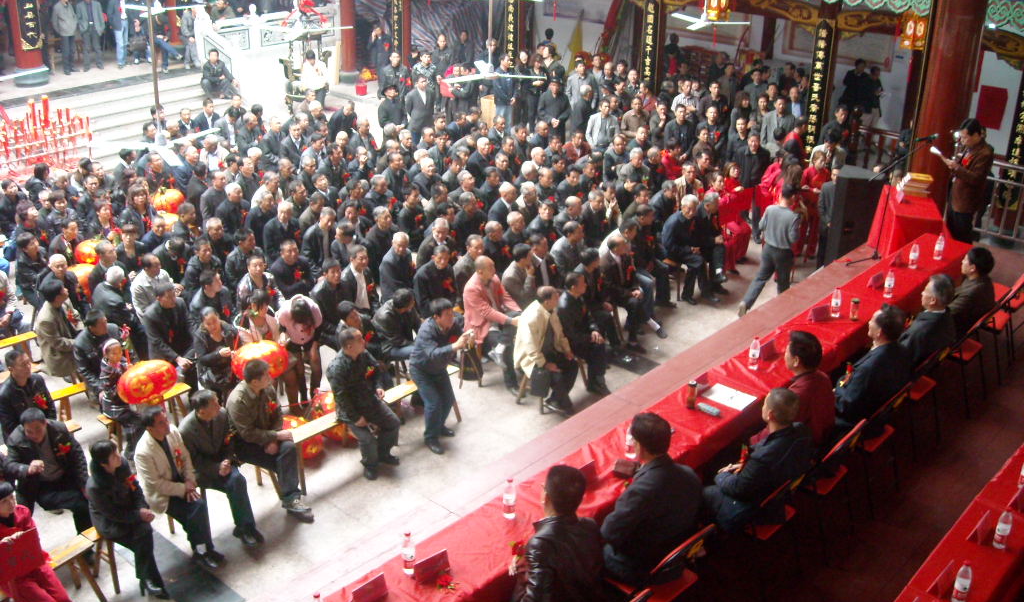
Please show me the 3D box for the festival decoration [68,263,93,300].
[{"bbox_3d":[-4.388,-0.169,10.628,0.500,0.380,0.500,21,30,37],"label":"festival decoration"}]

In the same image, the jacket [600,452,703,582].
[{"bbox_3d":[0.698,1.079,5.183,0.520,0.620,0.420,-19,30,-40],"label":"jacket"}]

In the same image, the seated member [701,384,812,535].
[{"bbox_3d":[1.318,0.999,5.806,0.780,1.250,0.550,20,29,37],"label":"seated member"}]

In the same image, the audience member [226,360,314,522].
[{"bbox_3d":[-1.853,1.086,8.202,0.760,1.300,0.520,10,25,18],"label":"audience member"}]

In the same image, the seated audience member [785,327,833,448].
[{"bbox_3d":[1.709,0.779,6.254,0.800,1.290,0.550,21,30,37],"label":"seated audience member"}]

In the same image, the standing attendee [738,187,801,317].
[{"bbox_3d":[2.768,-0.491,11.172,0.650,1.620,0.500,-20,31,-41],"label":"standing attendee"}]

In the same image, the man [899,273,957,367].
[{"bbox_3d":[2.842,0.342,7.481,0.800,1.250,0.520,20,29,37],"label":"man"}]

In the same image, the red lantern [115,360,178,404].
[{"bbox_3d":[-3.156,0.707,8.982,0.530,0.370,0.530,21,31,38],"label":"red lantern"}]

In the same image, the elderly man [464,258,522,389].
[{"bbox_3d":[-0.169,0.228,10.517,0.800,1.260,0.560,9,25,18],"label":"elderly man"}]

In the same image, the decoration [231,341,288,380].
[{"bbox_3d":[-2.291,0.541,9.404,0.520,0.370,0.520,1,24,0],"label":"decoration"}]

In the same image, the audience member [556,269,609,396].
[{"bbox_3d":[0.710,0.344,10.115,0.760,1.270,0.520,10,25,20],"label":"audience member"}]

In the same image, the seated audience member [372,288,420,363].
[{"bbox_3d":[-1.040,0.442,9.867,0.780,1.200,0.520,4,24,6],"label":"seated audience member"}]

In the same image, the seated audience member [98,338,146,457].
[{"bbox_3d":[-3.299,0.873,8.855,0.600,1.100,0.420,18,28,33],"label":"seated audience member"}]

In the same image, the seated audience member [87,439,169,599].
[{"bbox_3d":[-2.690,1.532,7.207,0.720,1.230,0.480,11,25,21],"label":"seated audience member"}]

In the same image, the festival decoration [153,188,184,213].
[{"bbox_3d":[-4.438,-1.275,13.362,0.450,0.330,0.450,21,31,38],"label":"festival decoration"}]

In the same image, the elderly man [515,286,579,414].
[{"bbox_3d":[0.310,0.445,9.307,0.750,1.200,0.520,13,26,26],"label":"elderly man"}]

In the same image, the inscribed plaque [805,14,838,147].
[{"bbox_3d":[4.483,-3.085,15.266,0.300,2.100,0.070,21,31,38],"label":"inscribed plaque"}]

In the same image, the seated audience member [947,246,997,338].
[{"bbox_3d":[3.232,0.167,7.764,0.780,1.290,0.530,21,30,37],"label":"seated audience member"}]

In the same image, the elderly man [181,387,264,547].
[{"bbox_3d":[-2.086,1.183,7.359,0.780,1.220,0.520,14,26,27],"label":"elderly man"}]

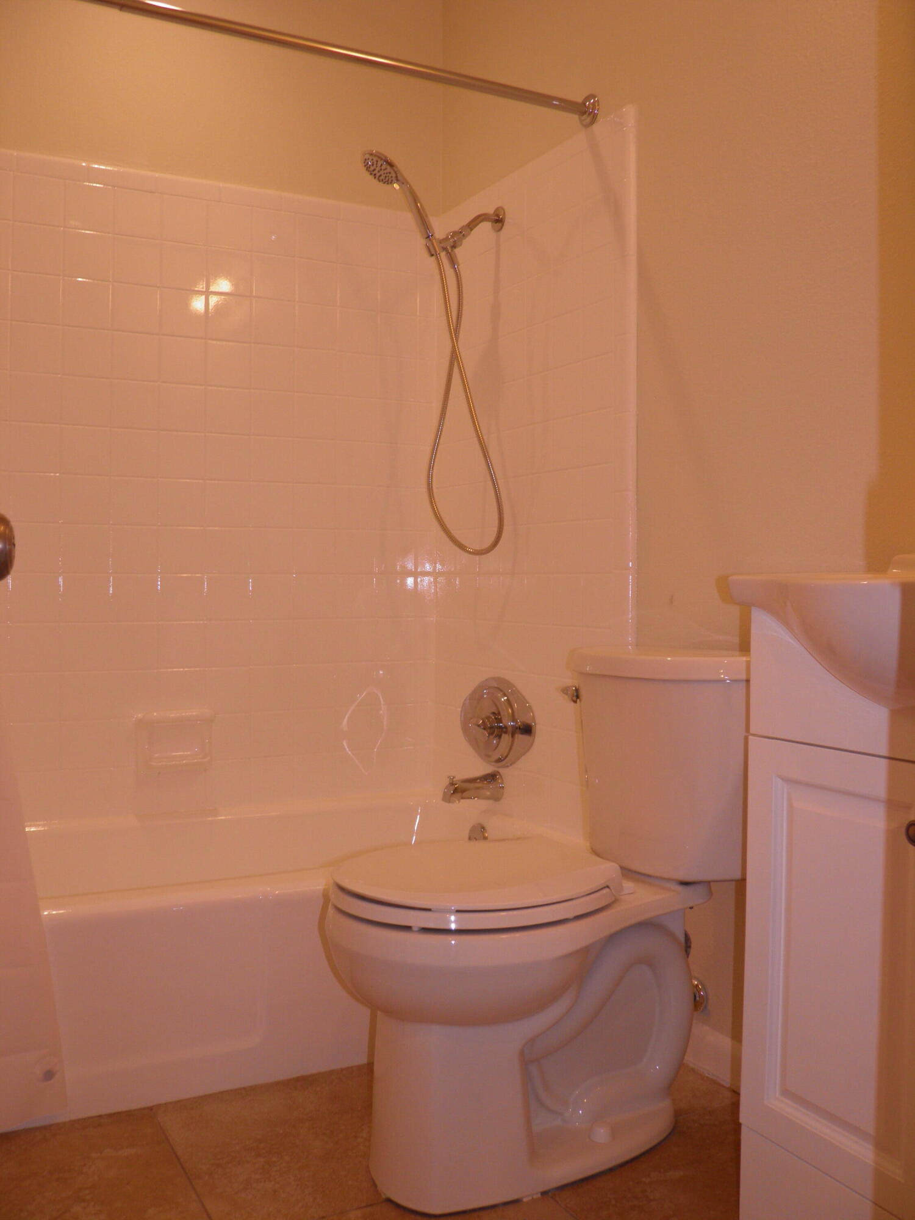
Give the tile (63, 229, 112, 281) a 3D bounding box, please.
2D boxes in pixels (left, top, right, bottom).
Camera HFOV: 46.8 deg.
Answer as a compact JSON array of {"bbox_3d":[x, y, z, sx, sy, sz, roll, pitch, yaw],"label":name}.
[{"bbox_3d":[-0.814,-0.778,2.326,0.108,0.108,0.010,-1,2,-28],"label":"tile"}]

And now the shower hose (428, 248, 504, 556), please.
[{"bbox_3d":[0.018,-0.465,2.385,0.190,0.700,0.100,1,2,19],"label":"shower hose"}]

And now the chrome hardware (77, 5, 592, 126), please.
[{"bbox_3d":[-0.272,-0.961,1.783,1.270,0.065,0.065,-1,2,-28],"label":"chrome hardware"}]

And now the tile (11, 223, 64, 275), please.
[{"bbox_3d":[-0.904,-0.773,2.274,0.108,0.108,0.010,-1,2,-28],"label":"tile"}]

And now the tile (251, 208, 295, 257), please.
[{"bbox_3d":[-0.444,-0.905,2.539,0.108,0.108,0.009,-1,2,-28],"label":"tile"}]

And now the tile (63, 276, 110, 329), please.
[{"bbox_3d":[-0.823,-0.681,2.341,0.108,0.108,0.009,-1,2,-28],"label":"tile"}]

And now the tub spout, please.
[{"bbox_3d":[0.035,0.415,2.460,0.135,0.070,0.062,-1,2,-28],"label":"tub spout"}]

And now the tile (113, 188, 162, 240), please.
[{"bbox_3d":[-0.724,-0.894,2.389,0.108,0.108,0.009,-1,2,-28],"label":"tile"}]

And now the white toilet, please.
[{"bbox_3d":[0.146,0.437,1.578,0.715,0.760,0.460,-1,2,-28],"label":"white toilet"}]

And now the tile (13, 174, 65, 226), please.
[{"bbox_3d":[-0.908,-0.886,2.292,0.108,0.108,0.009,-1,2,-28],"label":"tile"}]

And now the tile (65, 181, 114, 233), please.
[{"bbox_3d":[-0.810,-0.882,2.322,0.108,0.108,0.010,-1,2,-28],"label":"tile"}]

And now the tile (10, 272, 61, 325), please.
[{"bbox_3d":[-0.908,-0.668,2.278,0.108,0.108,0.010,-1,2,-28],"label":"tile"}]

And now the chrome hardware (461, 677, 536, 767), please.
[{"bbox_3d":[0.061,0.261,2.454,0.068,0.205,0.330,-1,2,-28],"label":"chrome hardware"}]

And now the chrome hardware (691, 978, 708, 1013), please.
[{"bbox_3d":[0.411,0.682,1.876,0.030,0.064,0.064,-1,2,-28],"label":"chrome hardware"}]

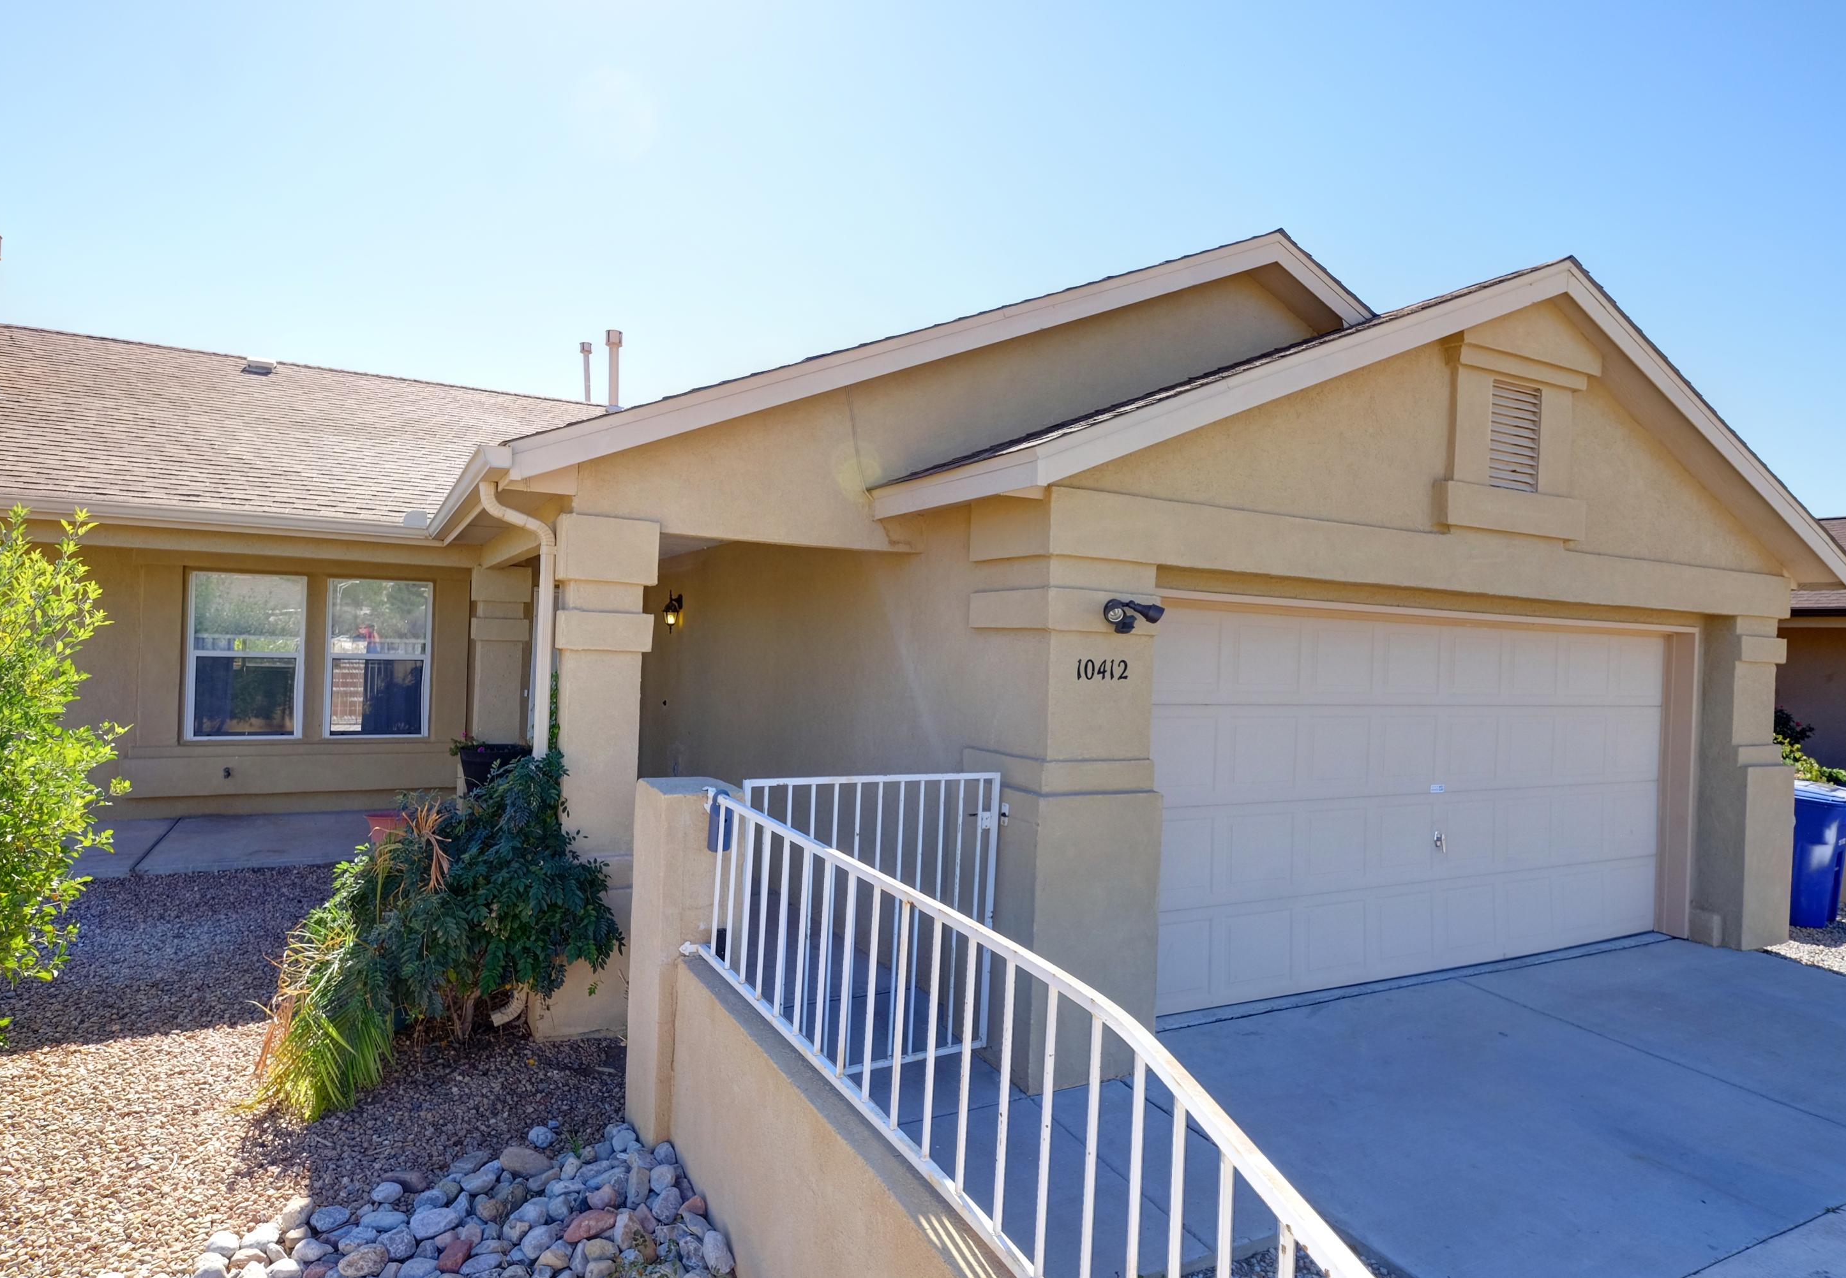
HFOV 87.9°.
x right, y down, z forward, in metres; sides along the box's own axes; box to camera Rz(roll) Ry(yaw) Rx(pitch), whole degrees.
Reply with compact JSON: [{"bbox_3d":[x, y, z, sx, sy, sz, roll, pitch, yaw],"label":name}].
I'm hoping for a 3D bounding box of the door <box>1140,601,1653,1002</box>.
[{"bbox_3d":[3.295,0.989,6.122,4.860,2.236,0.070,2,0,-26],"label":"door"}]

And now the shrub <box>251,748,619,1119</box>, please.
[{"bbox_3d":[-2.040,1.173,4.226,1.328,1.328,1.006,2,0,-26],"label":"shrub"}]

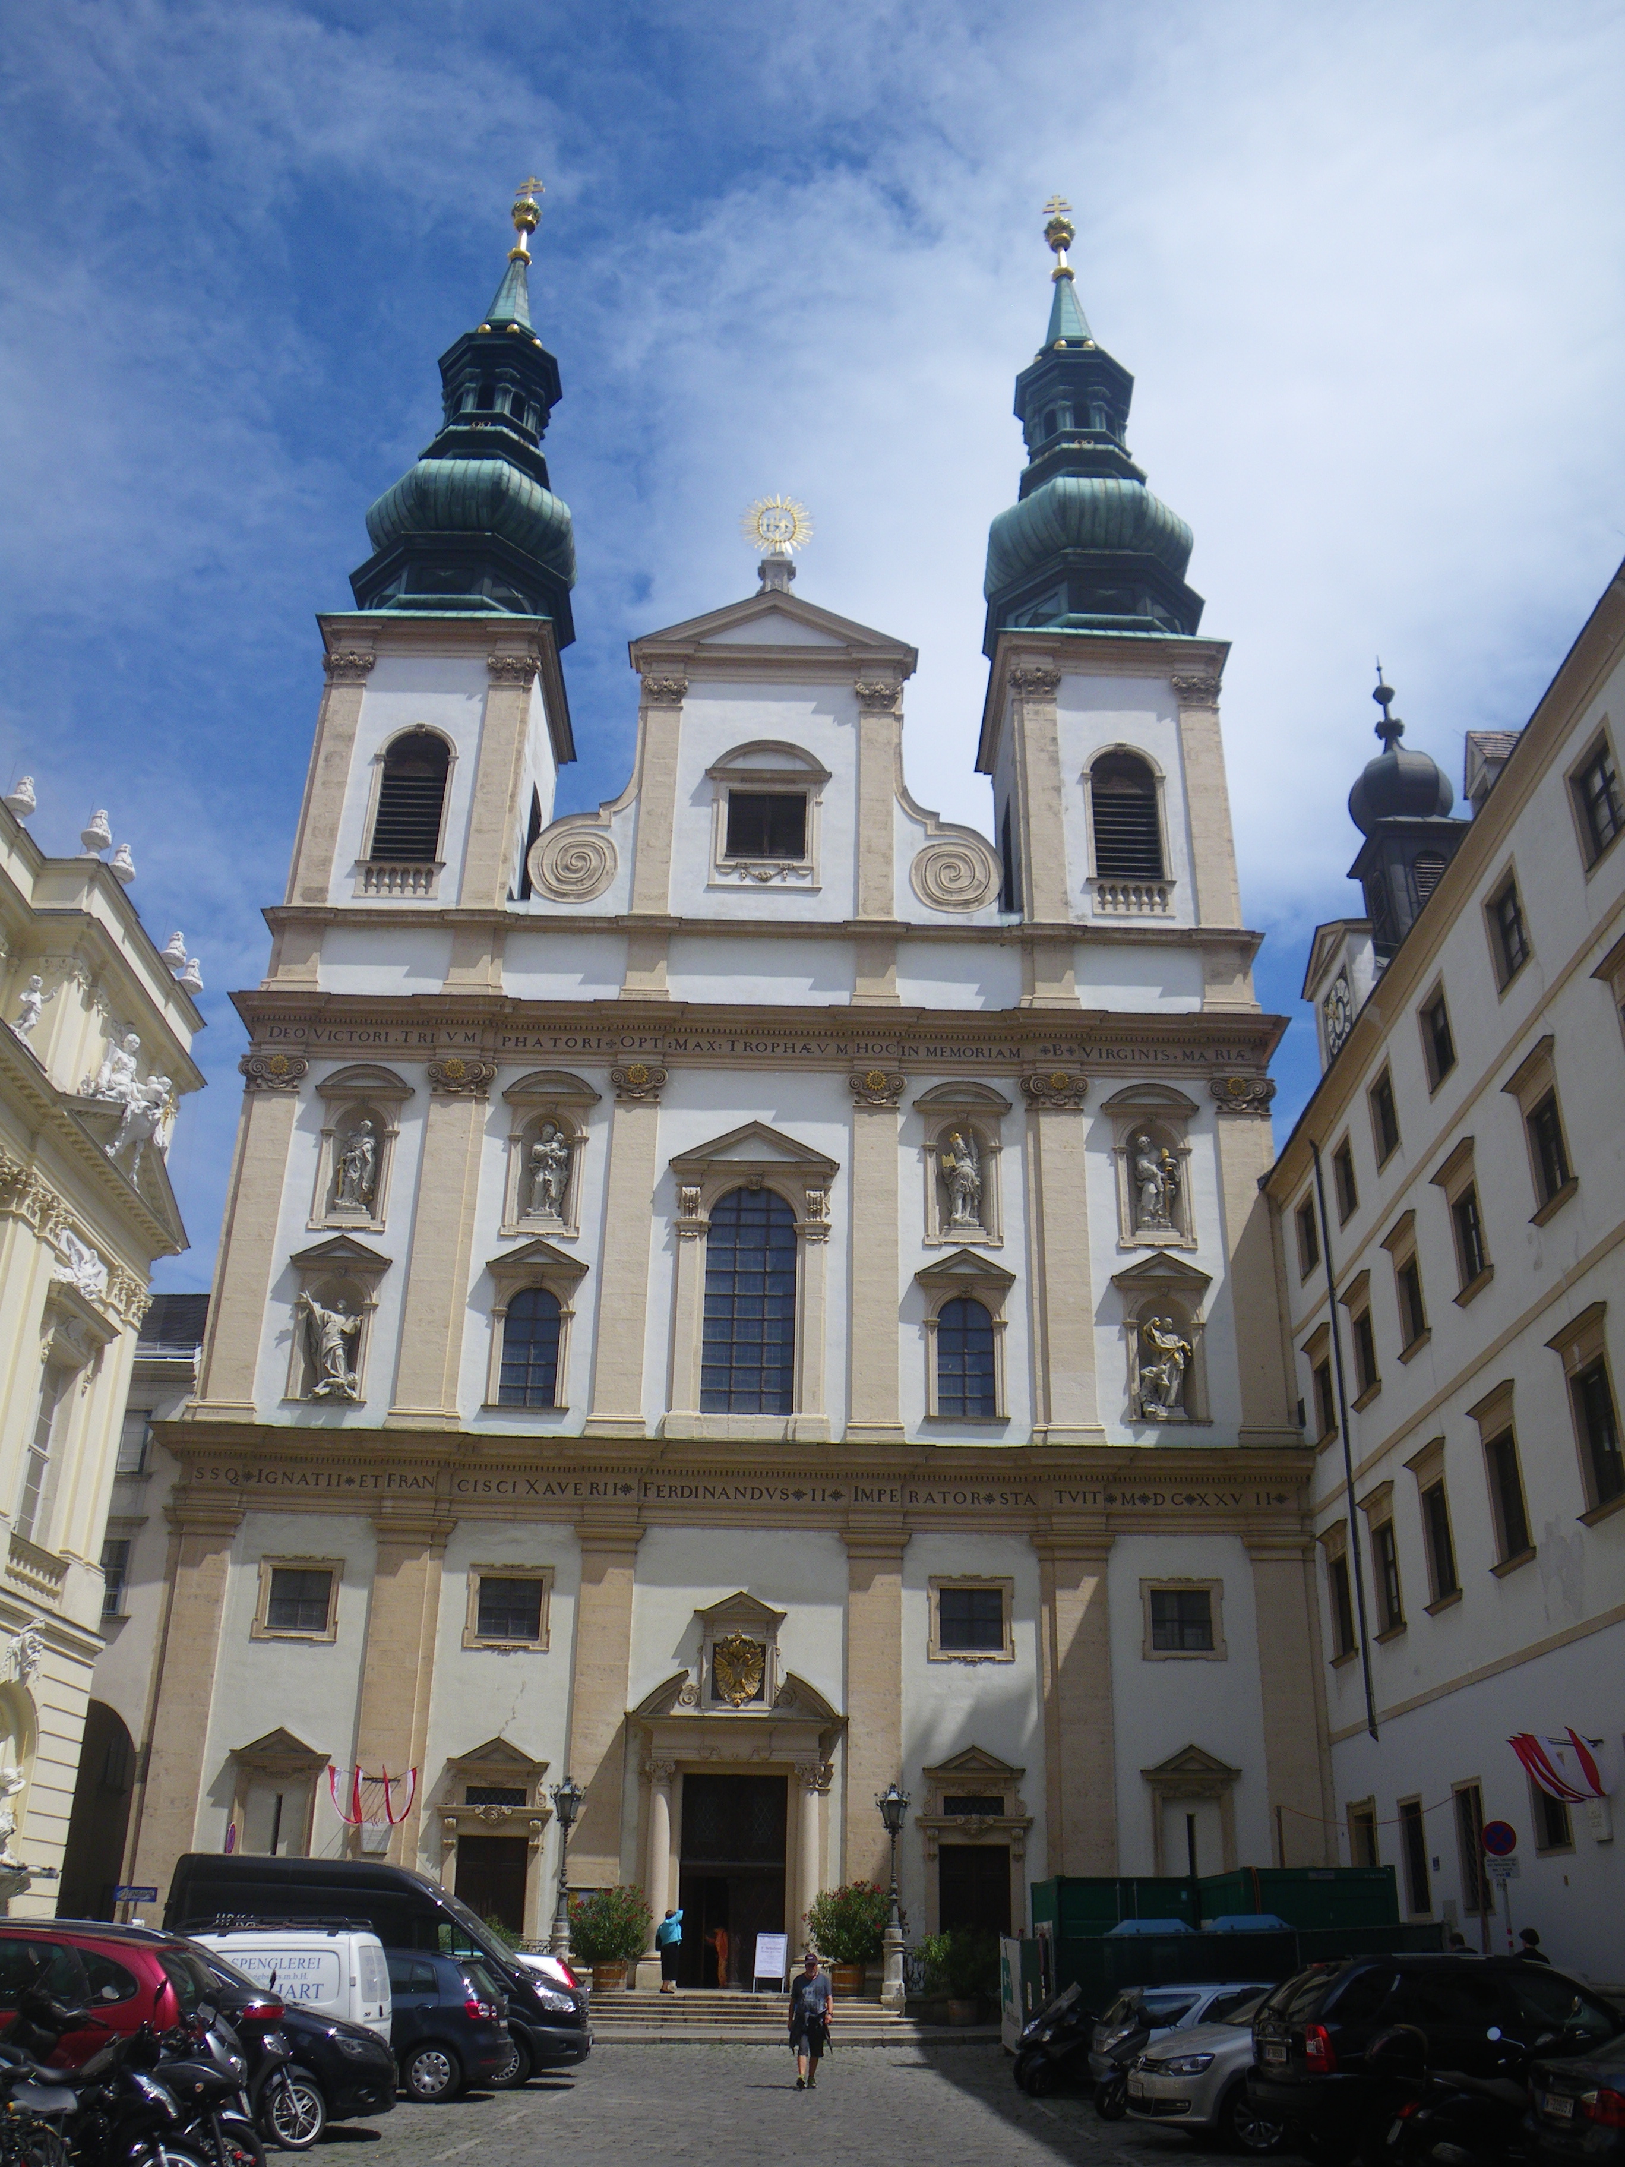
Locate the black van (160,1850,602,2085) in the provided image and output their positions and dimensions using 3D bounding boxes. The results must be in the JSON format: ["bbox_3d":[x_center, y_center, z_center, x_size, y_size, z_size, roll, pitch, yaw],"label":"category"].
[{"bbox_3d":[-5.703,11.989,23.741,5.537,2.640,2.030,1,-26,-1],"label":"black van"}]

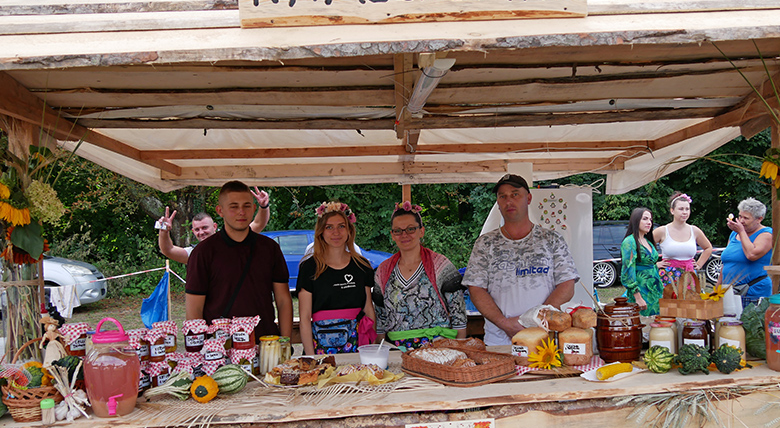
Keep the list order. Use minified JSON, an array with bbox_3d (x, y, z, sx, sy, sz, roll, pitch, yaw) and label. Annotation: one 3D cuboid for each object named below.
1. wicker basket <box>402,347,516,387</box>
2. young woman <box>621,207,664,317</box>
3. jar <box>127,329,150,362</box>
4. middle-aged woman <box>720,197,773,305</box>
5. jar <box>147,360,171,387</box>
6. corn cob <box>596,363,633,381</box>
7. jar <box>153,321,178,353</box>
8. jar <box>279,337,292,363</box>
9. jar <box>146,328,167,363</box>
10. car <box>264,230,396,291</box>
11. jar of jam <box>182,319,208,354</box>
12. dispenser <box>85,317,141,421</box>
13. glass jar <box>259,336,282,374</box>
[{"bbox_3d":[0.247,0.577,2.421,0.325,0.066,0.420,-3,1,-44],"label":"wicker basket"},{"bbox_3d":[2.254,0.751,5.610,0.430,1.610,0.290,-3,1,-41],"label":"young woman"},{"bbox_3d":[-0.958,0.502,2.410,0.090,0.112,0.090,-3,2,-37],"label":"jar"},{"bbox_3d":[2.991,0.686,5.266,0.500,1.640,0.420,-1,2,41],"label":"middle-aged woman"},{"bbox_3d":[-0.871,0.615,2.390,0.087,0.112,0.087,-3,2,-32],"label":"jar"},{"bbox_3d":[0.802,0.558,2.235,0.157,0.041,0.041,-3,1,-28],"label":"corn cob"},{"bbox_3d":[-0.889,0.487,2.500,0.100,0.118,0.100,-3,1,-18],"label":"jar"},{"bbox_3d":[-0.454,0.582,2.680,0.075,0.117,0.075,-2,1,0],"label":"jar"},{"bbox_3d":[-0.906,0.514,2.460,0.076,0.118,0.076,-2,1,0],"label":"jar"},{"bbox_3d":[-1.514,1.060,13.000,4.100,1.450,1.720,-2,1,7],"label":"car"},{"bbox_3d":[-0.767,0.482,2.490,0.100,0.118,0.100,-2,1,-14],"label":"jar of jam"},{"bbox_3d":[-0.930,0.501,2.123,0.193,0.322,0.235,-3,1,-23],"label":"dispenser"},{"bbox_3d":[-0.491,0.578,2.580,0.087,0.140,0.087,-2,1,0],"label":"glass jar"}]

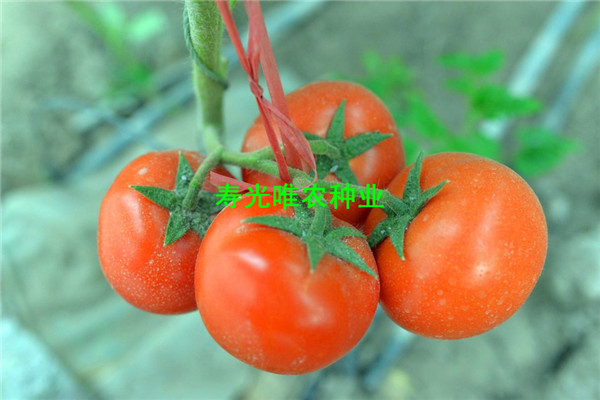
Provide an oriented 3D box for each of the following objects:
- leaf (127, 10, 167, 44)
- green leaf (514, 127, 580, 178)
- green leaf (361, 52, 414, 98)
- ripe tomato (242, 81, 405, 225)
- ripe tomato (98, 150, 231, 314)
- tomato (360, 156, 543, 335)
[{"bbox_3d":[-0.171,-0.192,0.650,0.045,0.015,0.036,-20,44,-22],"label":"leaf"},{"bbox_3d":[0.228,-0.046,0.540,0.058,0.018,0.048,0,40,0],"label":"green leaf"},{"bbox_3d":[0.086,-0.124,0.580,0.048,0.020,0.052,-21,44,-24],"label":"green leaf"},{"bbox_3d":[0.011,-0.020,0.279,0.077,0.070,0.077,0,84,-10],"label":"ripe tomato"},{"bbox_3d":[-0.059,0.015,0.275,0.075,0.070,0.075,0,63,-27],"label":"ripe tomato"},{"bbox_3d":[0.066,0.019,0.245,0.070,0.077,0.077,31,0,-29],"label":"tomato"}]

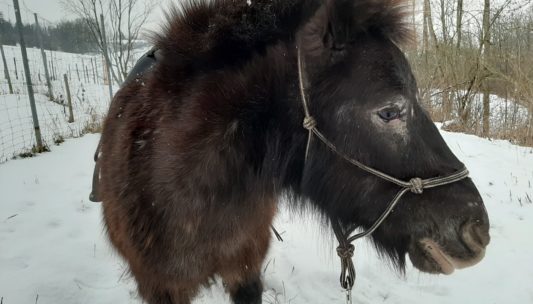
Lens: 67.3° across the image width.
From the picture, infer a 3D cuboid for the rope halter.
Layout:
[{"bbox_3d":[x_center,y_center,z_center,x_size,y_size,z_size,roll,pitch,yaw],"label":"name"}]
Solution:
[{"bbox_3d":[0.224,0.018,0.780,0.320,0.440,0.190,-1,11,12],"label":"rope halter"}]

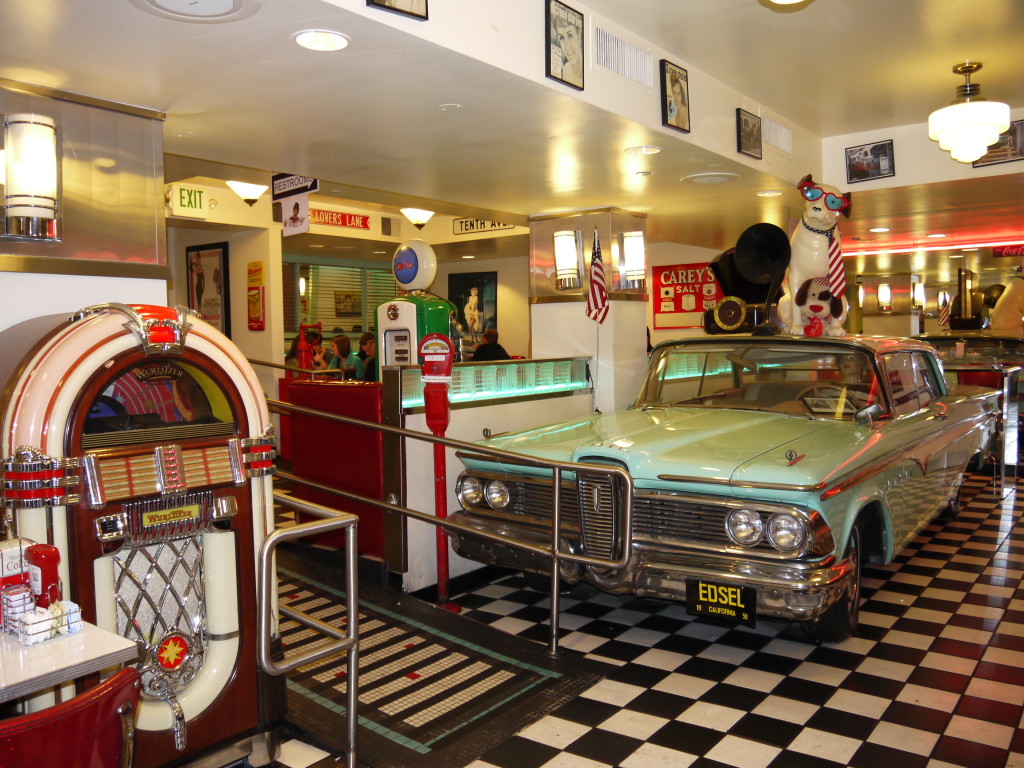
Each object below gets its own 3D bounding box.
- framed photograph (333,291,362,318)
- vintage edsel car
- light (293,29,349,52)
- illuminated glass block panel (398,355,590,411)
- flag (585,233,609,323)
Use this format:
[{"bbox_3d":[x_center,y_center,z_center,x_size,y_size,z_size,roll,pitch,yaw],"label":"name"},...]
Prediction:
[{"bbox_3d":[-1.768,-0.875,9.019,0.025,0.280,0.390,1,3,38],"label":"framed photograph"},{"bbox_3d":[1.960,0.358,5.661,2.000,1.400,5.350,1,3,37],"label":"vintage edsel car"},{"bbox_3d":[-0.614,-1.094,2.687,0.190,0.040,0.190,-2,3,0],"label":"light"},{"bbox_3d":[-0.060,-0.012,4.903,0.120,0.240,1.800,1,3,38],"label":"illuminated glass block panel"},{"bbox_3d":[0.529,-0.663,5.167,0.145,0.585,0.100,-1,3,6],"label":"flag"}]

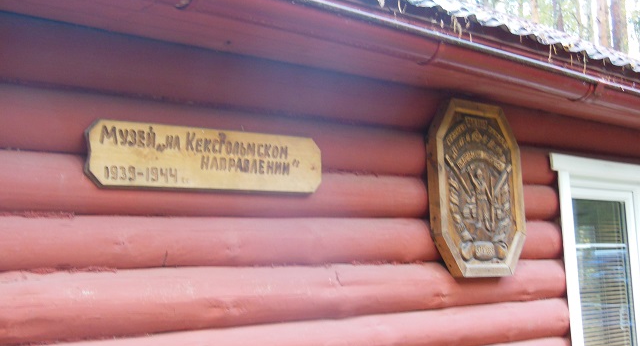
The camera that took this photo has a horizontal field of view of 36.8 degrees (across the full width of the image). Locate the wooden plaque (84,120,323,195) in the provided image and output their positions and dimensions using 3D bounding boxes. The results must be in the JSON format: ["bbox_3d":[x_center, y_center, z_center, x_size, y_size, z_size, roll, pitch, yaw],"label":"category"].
[{"bbox_3d":[-0.318,-0.035,2.904,0.027,0.186,0.882,-10,-9,44],"label":"wooden plaque"}]

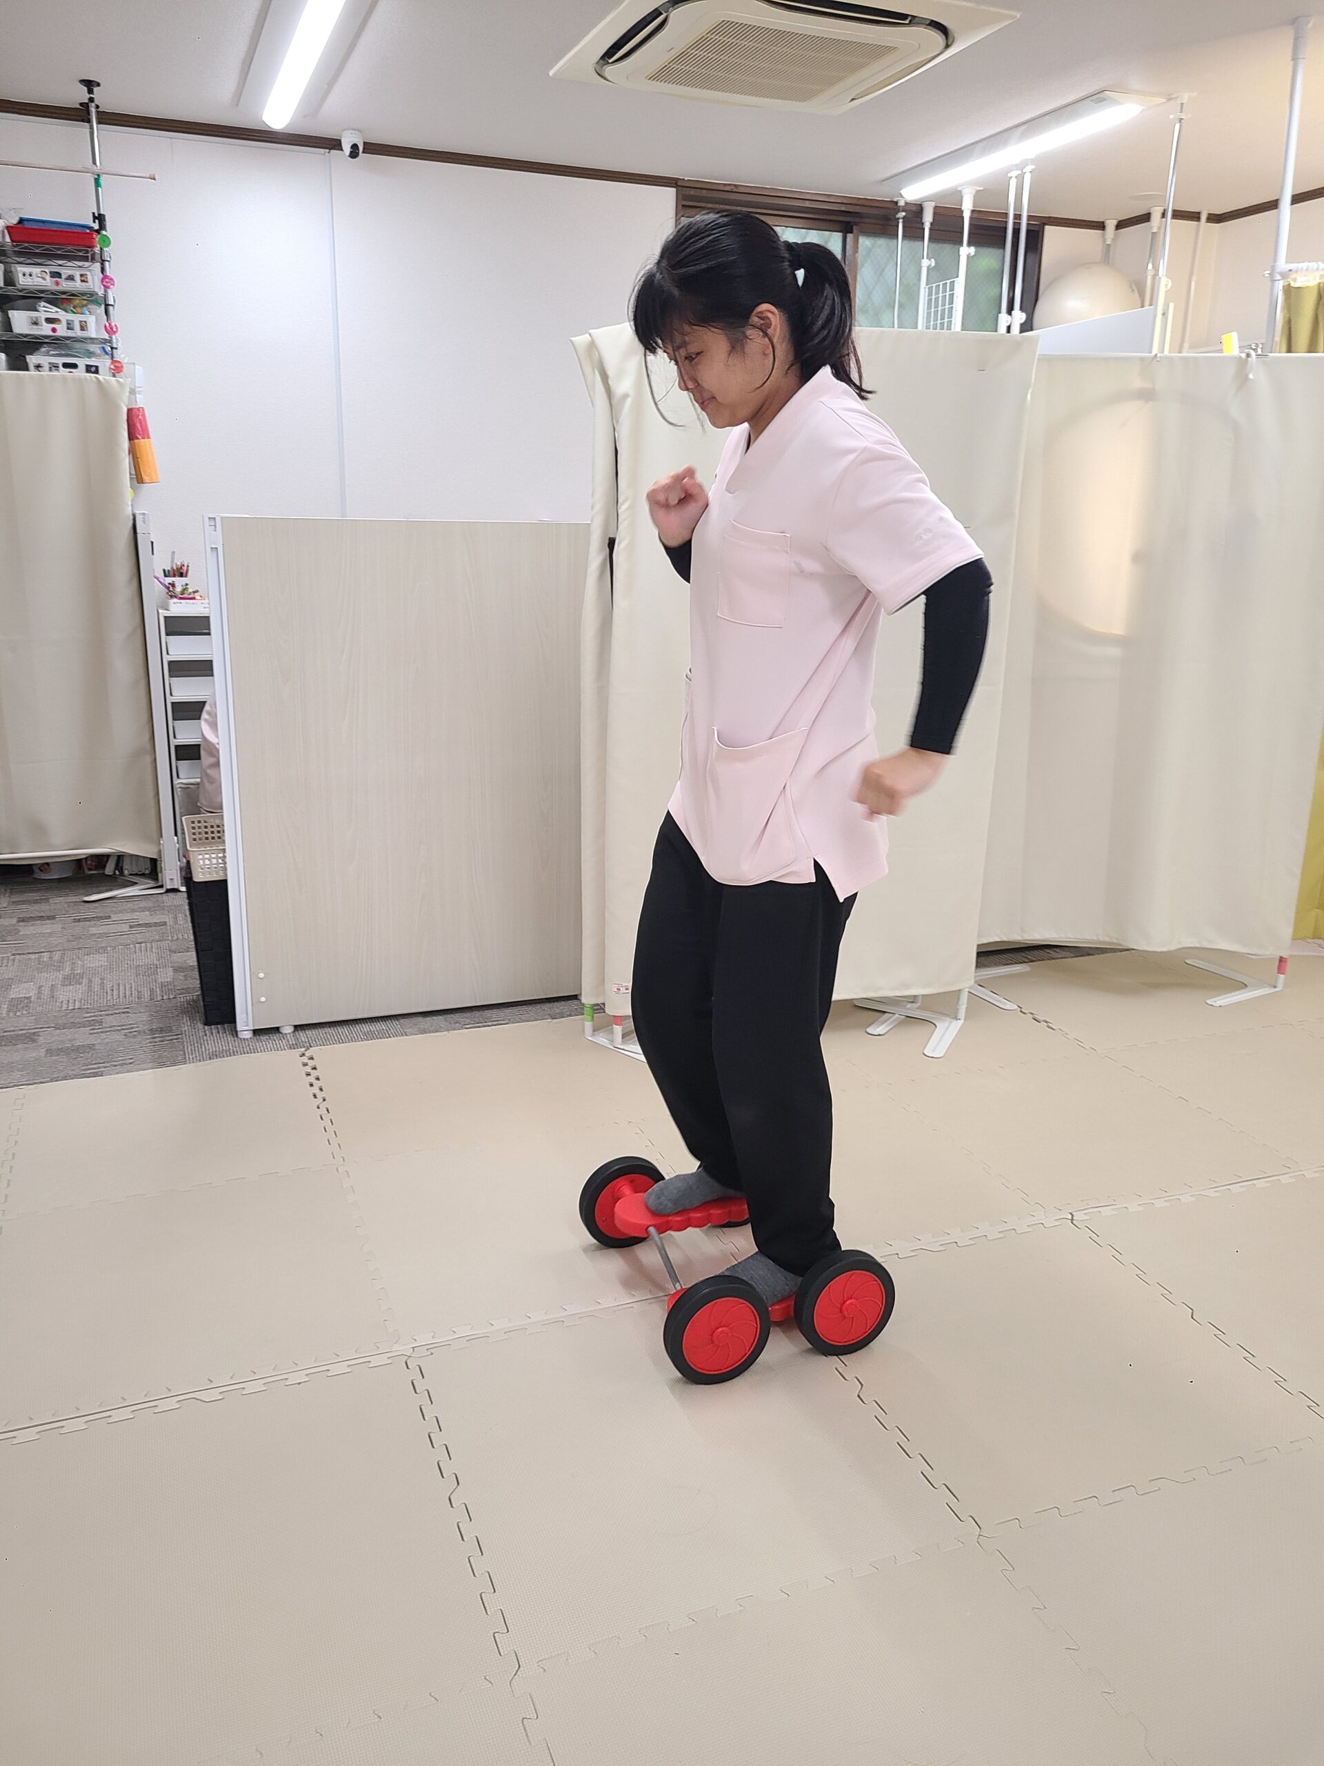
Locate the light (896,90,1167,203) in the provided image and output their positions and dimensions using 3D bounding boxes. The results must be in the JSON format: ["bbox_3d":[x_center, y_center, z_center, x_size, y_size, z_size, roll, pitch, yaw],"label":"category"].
[{"bbox_3d":[1.219,-2.534,4.615,0.230,0.060,1.250,-5,16,-20],"label":"light"}]

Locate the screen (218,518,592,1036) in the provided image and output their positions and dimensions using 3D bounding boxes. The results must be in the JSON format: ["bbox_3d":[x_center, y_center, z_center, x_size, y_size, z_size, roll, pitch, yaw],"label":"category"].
[{"bbox_3d":[-0.576,-0.252,3.229,0.930,1.210,0.040,-5,16,-20],"label":"screen"}]

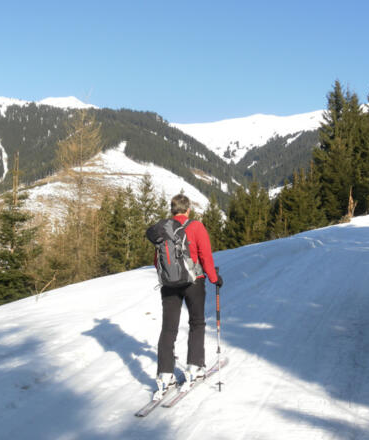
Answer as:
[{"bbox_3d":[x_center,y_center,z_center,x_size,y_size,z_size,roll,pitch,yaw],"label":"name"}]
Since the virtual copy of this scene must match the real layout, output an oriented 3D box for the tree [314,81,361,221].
[{"bbox_3d":[10.313,-4.617,40.000,3.300,9.500,3.300,1,0,14],"label":"tree"}]

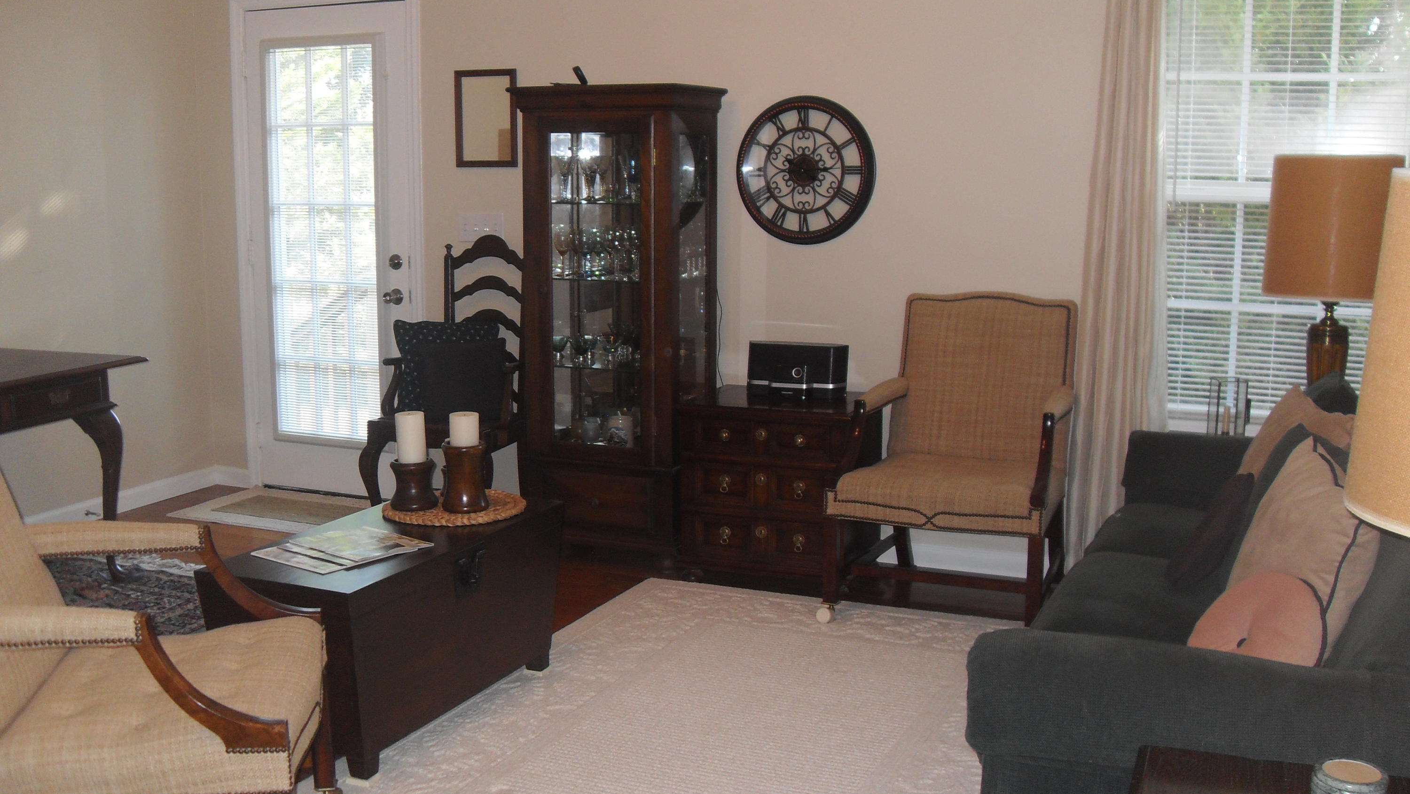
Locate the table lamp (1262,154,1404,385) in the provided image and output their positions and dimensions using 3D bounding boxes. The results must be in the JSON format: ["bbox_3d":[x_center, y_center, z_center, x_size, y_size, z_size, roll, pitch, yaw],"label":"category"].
[{"bbox_3d":[1.795,-0.293,3.975,0.360,0.810,0.360,4,9,23],"label":"table lamp"}]

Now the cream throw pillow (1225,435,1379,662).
[{"bbox_3d":[1.080,0.303,2.528,0.170,0.440,0.460,24,12,6],"label":"cream throw pillow"}]

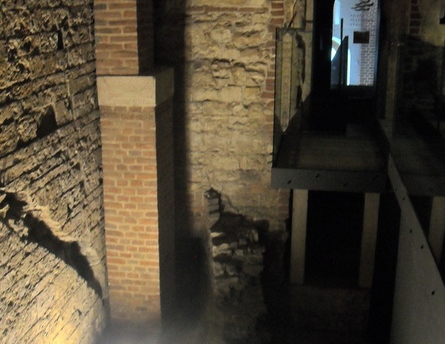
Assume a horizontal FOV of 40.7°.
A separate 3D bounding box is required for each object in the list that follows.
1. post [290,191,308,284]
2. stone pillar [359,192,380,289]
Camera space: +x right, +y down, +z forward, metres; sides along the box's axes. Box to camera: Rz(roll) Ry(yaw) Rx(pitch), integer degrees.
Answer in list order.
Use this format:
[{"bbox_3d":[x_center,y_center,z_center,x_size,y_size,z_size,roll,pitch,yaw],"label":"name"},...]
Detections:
[{"bbox_3d":[0.771,0.617,6.011,0.148,1.038,0.150,3,16,9],"label":"post"},{"bbox_3d":[1.442,0.643,5.903,0.141,1.023,0.150,3,16,9],"label":"stone pillar"}]

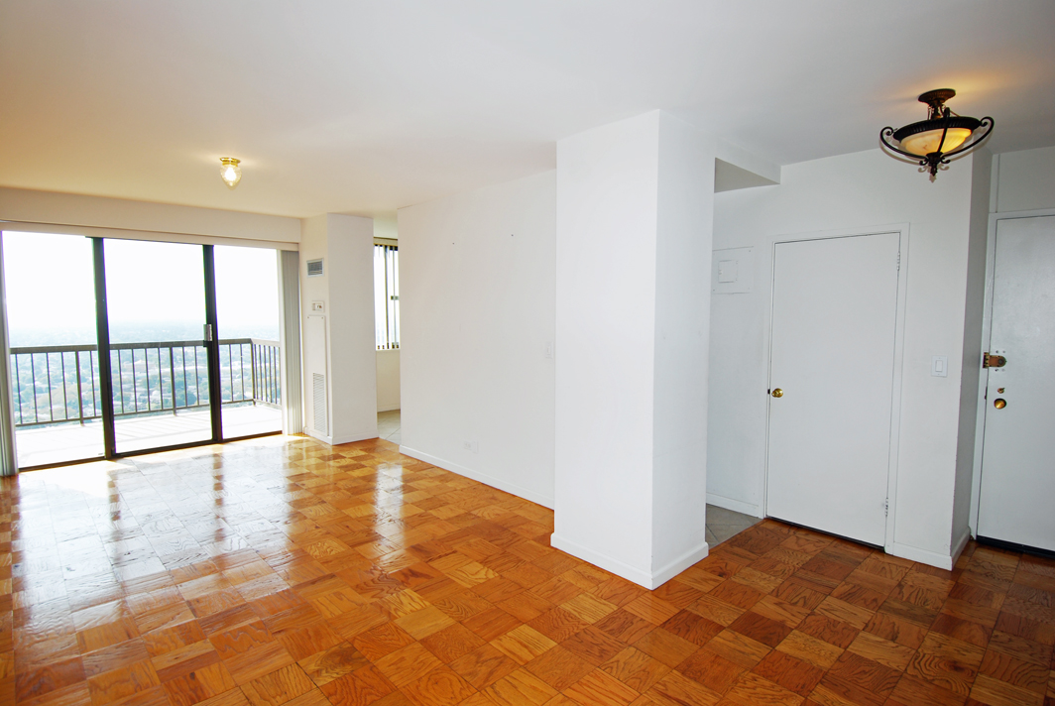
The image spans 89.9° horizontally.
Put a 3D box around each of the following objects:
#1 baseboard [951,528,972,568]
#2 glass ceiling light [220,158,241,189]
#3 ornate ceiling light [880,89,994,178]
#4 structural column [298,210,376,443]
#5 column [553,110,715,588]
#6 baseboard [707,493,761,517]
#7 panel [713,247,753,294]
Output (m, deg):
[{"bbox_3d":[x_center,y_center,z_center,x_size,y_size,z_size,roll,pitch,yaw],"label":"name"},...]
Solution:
[{"bbox_3d":[2.755,1.241,3.371,0.644,0.095,0.020,-4,6,-43],"label":"baseboard"},{"bbox_3d":[-2.099,-1.264,3.733,0.136,0.187,0.136,-4,6,-43],"label":"glass ceiling light"},{"bbox_3d":[1.977,-1.049,2.566,0.426,0.385,0.426,-4,6,-43],"label":"ornate ceiling light"},{"bbox_3d":[-2.259,-0.265,6.336,0.565,2.579,0.797,-4,6,-43],"label":"structural column"},{"bbox_3d":[0.655,-0.014,3.308,0.632,2.579,0.777,-4,6,-43],"label":"column"},{"bbox_3d":[1.588,1.176,4.148,0.020,0.090,0.495,-4,6,-43],"label":"baseboard"},{"bbox_3d":[1.561,-0.628,4.055,0.015,0.345,0.329,-4,6,-43],"label":"panel"}]

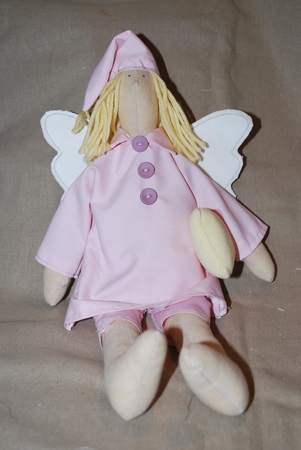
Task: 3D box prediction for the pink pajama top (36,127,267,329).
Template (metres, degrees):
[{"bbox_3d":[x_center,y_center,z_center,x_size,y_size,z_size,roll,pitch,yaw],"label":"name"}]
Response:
[{"bbox_3d":[0.000,0.002,0.640,0.225,0.075,0.200,-4,77,-3],"label":"pink pajama top"}]

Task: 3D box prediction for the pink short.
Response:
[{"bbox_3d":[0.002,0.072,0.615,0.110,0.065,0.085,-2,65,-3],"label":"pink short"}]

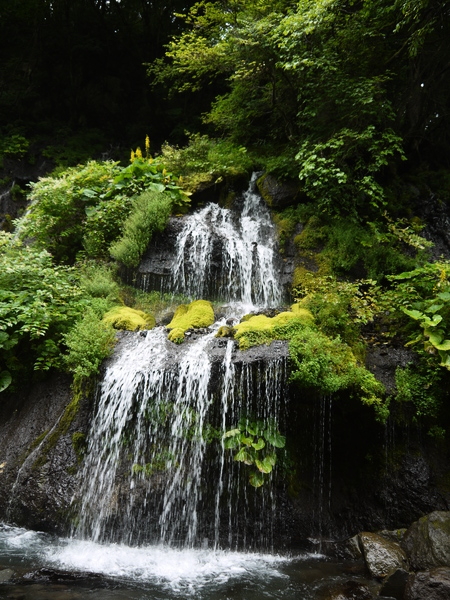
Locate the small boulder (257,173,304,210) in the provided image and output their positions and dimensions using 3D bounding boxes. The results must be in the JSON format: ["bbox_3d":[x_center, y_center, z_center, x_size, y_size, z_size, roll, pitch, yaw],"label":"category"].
[{"bbox_3d":[1.109,-2.189,9.700,0.920,0.700,0.800,1,-3,0],"label":"small boulder"}]

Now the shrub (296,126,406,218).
[{"bbox_3d":[2.476,-2.496,9.500,2.100,1.750,1.600,1,-3,0],"label":"shrub"}]

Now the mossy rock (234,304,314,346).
[{"bbox_3d":[0.785,0.405,7.700,1.230,0.620,0.850,1,-3,0],"label":"mossy rock"}]

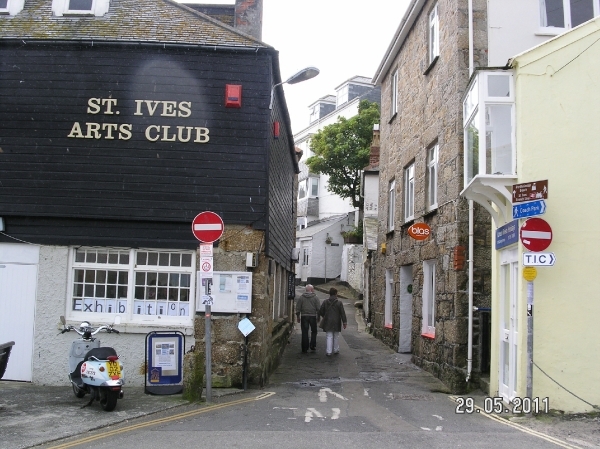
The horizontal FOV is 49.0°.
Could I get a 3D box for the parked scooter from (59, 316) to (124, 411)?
[{"bbox_3d":[-2.818,1.896,9.106,0.740,1.160,1.750,5,-7,-33],"label":"parked scooter"}]

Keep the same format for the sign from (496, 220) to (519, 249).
[{"bbox_3d":[2.930,0.165,9.330,0.040,0.300,1.600,0,-6,7],"label":"sign"}]

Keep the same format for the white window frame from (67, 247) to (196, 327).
[{"bbox_3d":[-2.688,0.997,10.500,2.050,1.200,0.120,1,-6,-1],"label":"white window frame"}]

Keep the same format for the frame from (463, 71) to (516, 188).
[{"bbox_3d":[2.924,-1.356,10.161,0.550,1.530,1.500,1,-6,7],"label":"frame"}]

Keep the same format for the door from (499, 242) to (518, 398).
[{"bbox_3d":[3.216,1.535,10.150,0.090,2.320,1.300,1,-6,7],"label":"door"}]

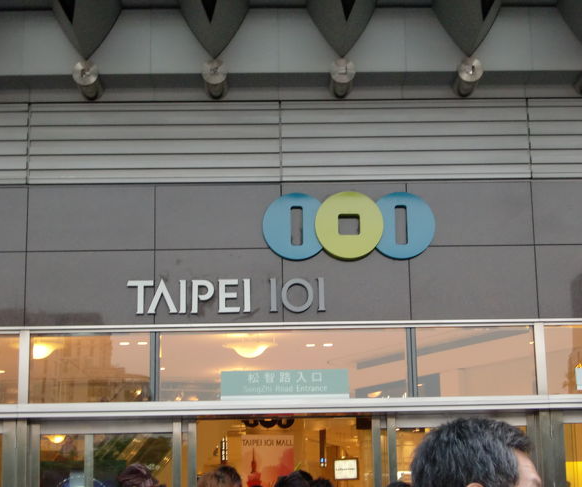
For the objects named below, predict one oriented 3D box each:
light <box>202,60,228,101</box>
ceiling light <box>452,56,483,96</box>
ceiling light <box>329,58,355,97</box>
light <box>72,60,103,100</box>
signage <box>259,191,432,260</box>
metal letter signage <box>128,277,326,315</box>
[{"bbox_3d":[-0.857,-1.848,14.064,0.285,0.285,0.540,-1,-12,-2],"label":"light"},{"bbox_3d":[2.002,-1.886,14.145,0.285,0.285,0.540,-1,-12,-2],"label":"ceiling light"},{"bbox_3d":[0.572,-1.867,14.104,0.285,0.285,0.540,-1,-12,-2],"label":"ceiling light"},{"bbox_3d":[-2.286,-1.829,14.024,0.285,0.285,0.540,-1,-12,-2],"label":"light"},{"bbox_3d":[0.649,-0.220,13.982,1.935,0.775,0.150,-1,-12,-2],"label":"signage"},{"bbox_3d":[-0.704,0.574,13.818,2.190,0.395,0.075,-1,-12,-2],"label":"metal letter signage"}]

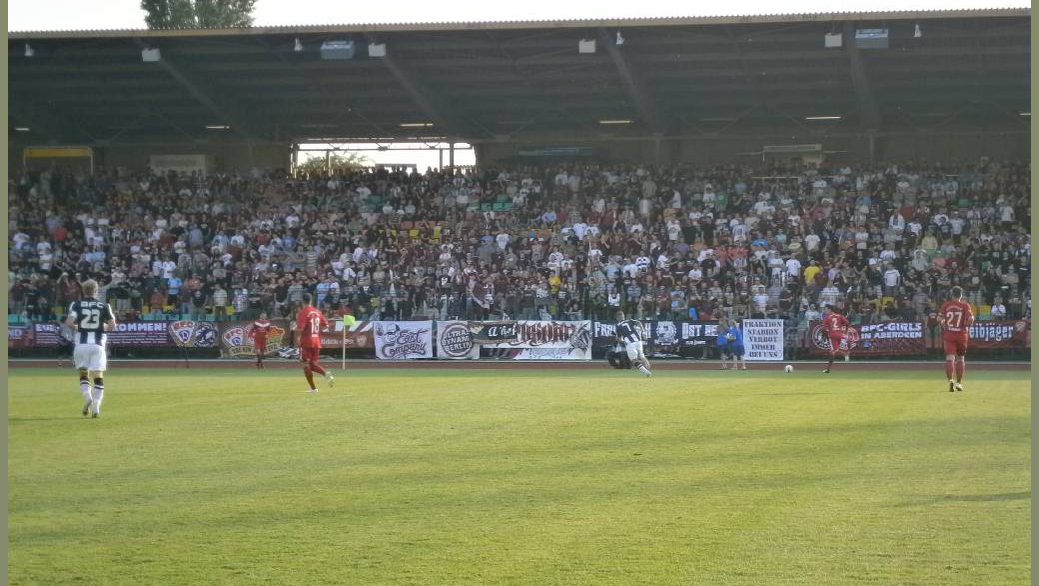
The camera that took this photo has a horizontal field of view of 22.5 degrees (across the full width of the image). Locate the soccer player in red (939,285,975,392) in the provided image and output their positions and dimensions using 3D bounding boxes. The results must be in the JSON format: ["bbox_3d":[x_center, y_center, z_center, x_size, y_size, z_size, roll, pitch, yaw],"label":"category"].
[{"bbox_3d":[7.568,0.802,45.300,0.600,1.828,0.500,0,-1,5],"label":"soccer player in red"}]

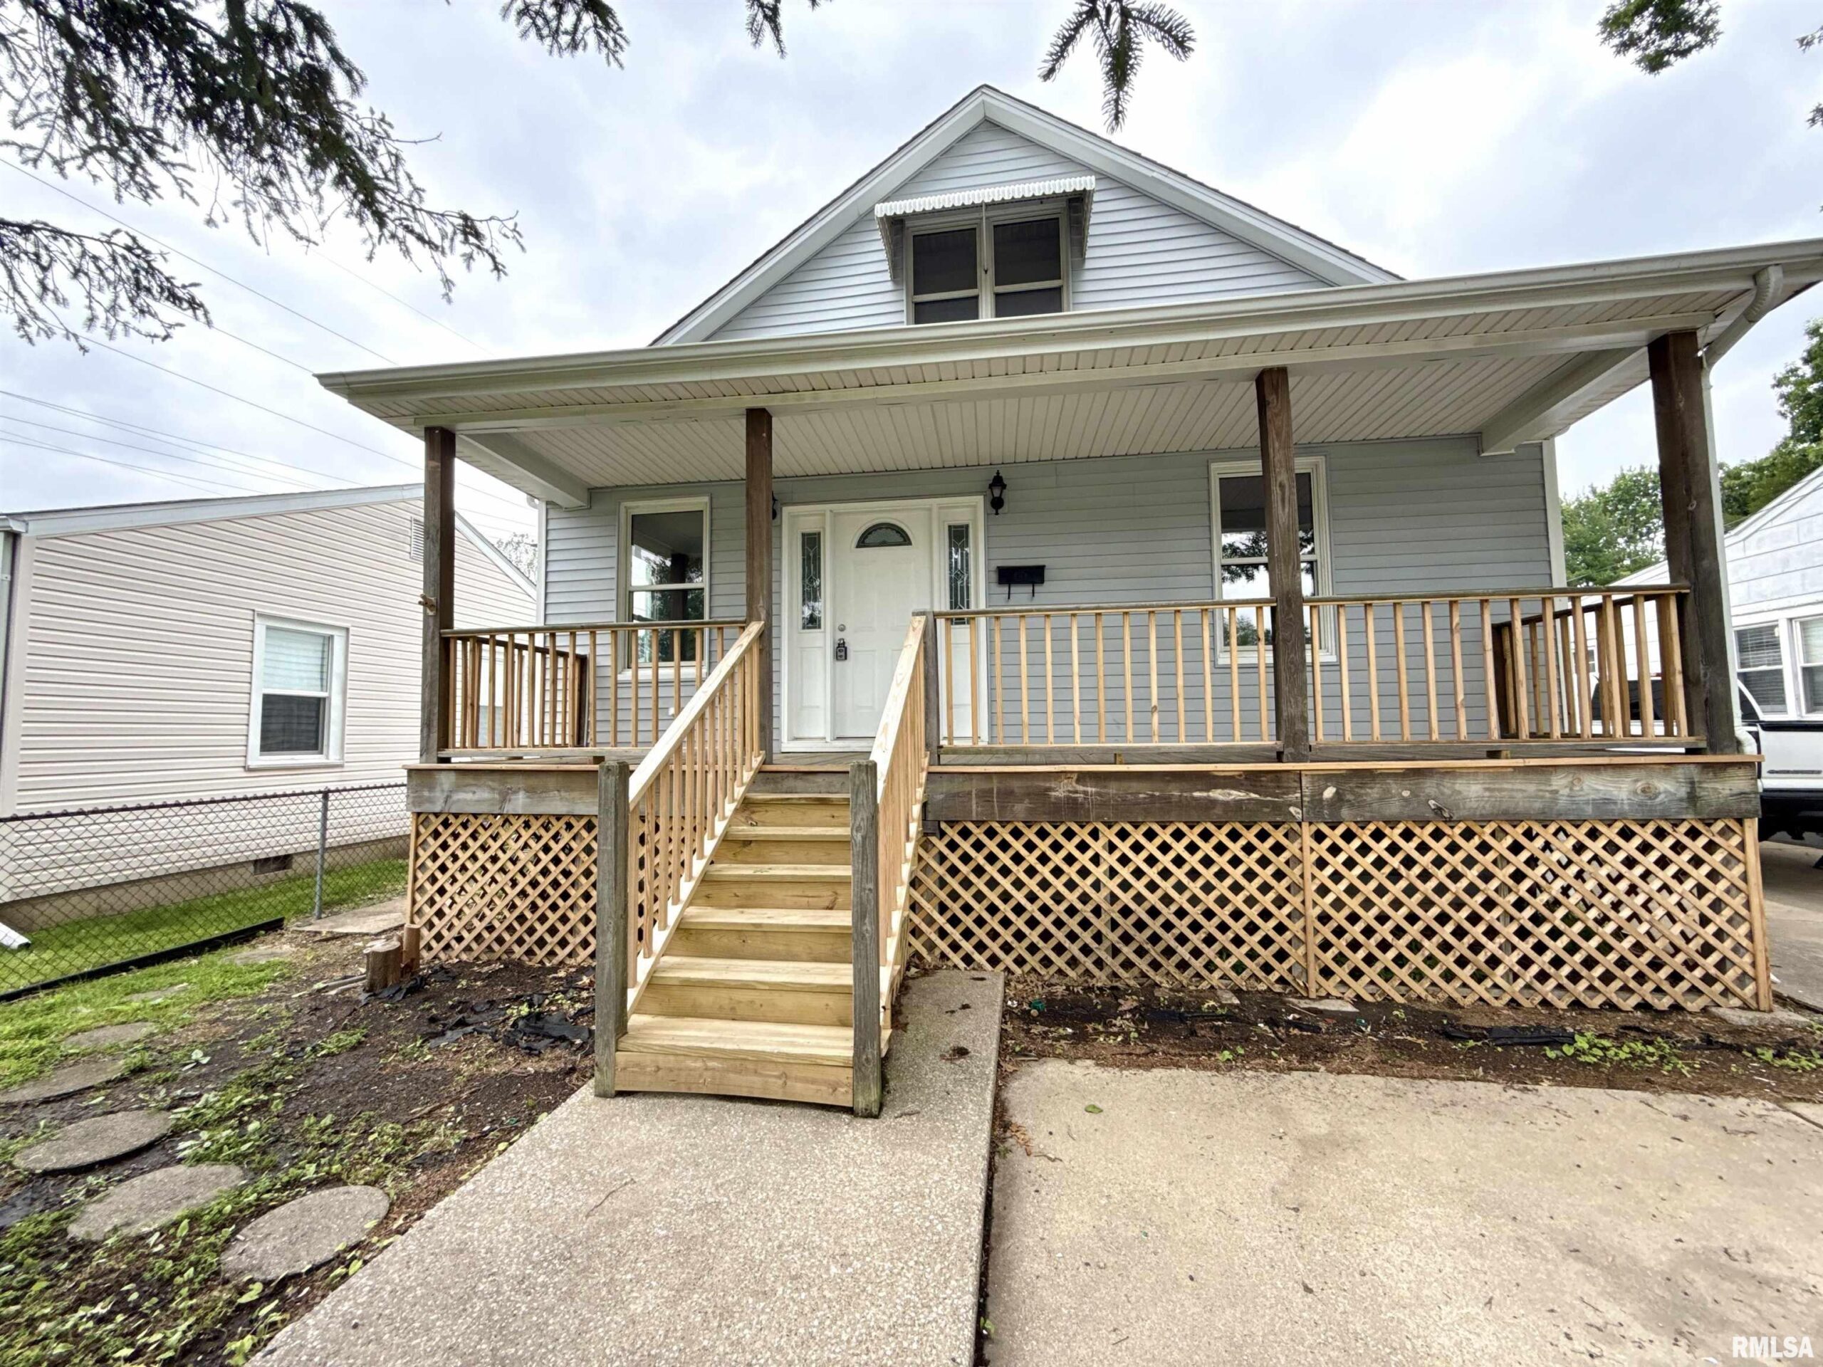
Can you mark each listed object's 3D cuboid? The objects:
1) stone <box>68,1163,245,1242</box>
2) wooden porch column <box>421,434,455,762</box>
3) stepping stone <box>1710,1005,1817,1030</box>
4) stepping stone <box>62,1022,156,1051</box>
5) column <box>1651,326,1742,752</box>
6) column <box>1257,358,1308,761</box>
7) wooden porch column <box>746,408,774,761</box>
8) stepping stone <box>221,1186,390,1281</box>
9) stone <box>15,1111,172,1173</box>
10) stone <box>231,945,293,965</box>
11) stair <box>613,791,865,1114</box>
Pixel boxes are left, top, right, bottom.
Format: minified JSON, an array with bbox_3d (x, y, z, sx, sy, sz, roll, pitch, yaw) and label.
[{"bbox_3d":[-2.420,1.682,2.374,0.395,0.050,0.395,-1,-4,8],"label":"stone"},{"bbox_3d":[-3.400,-0.638,5.305,0.140,2.410,0.140,-1,-4,8],"label":"wooden porch column"},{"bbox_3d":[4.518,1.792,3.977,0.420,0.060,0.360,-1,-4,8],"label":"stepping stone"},{"bbox_3d":[-4.028,1.801,3.702,0.390,0.050,0.390,-1,-4,8],"label":"stepping stone"},{"bbox_3d":[4.498,-0.822,4.254,0.140,2.419,0.140,-1,-4,8],"label":"column"},{"bbox_3d":[2.282,-0.741,4.547,0.140,2.423,0.140,-1,-4,8],"label":"column"},{"bbox_3d":[-1.022,-0.659,4.986,0.140,2.399,0.140,-1,-4,8],"label":"wooden porch column"},{"bbox_3d":[-1.789,1.645,2.191,0.404,0.050,0.404,-1,-4,8],"label":"stepping stone"},{"bbox_3d":[-2.969,1.692,2.704,0.410,0.050,0.410,-1,-4,8],"label":"stone"},{"bbox_3d":[-4.451,1.885,5.017,0.400,0.050,0.400,-1,-4,8],"label":"stone"},{"bbox_3d":[-0.562,1.169,3.832,1.080,1.120,1.720,-1,-4,8],"label":"stair"}]

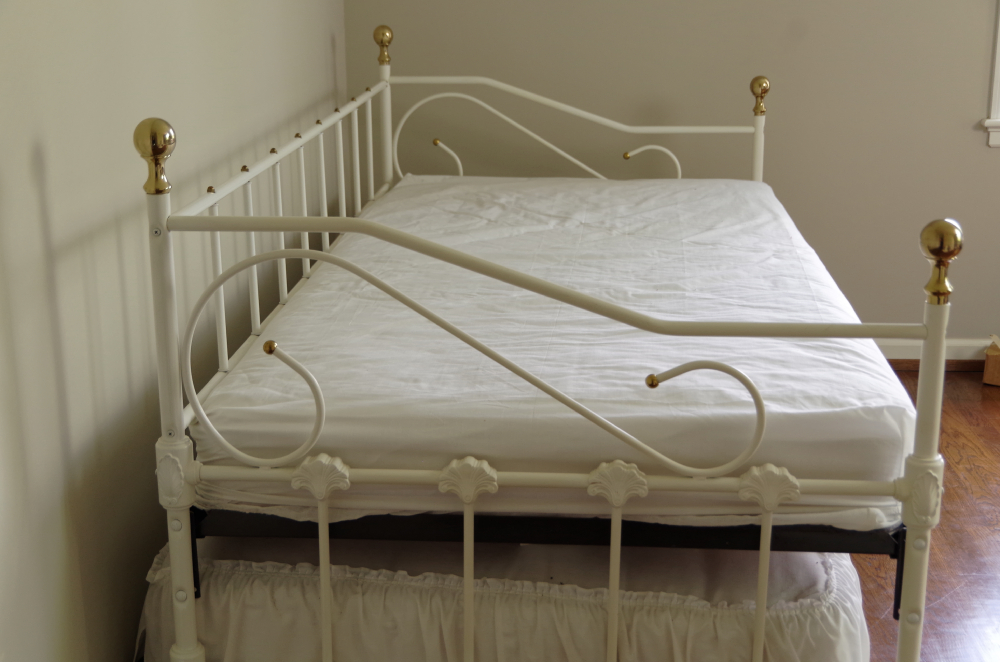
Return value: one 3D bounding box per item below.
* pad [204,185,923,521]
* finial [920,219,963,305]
[{"bbox_3d":[0.138,-0.077,2.715,1.029,0.184,1.879,1,17,4],"label":"pad"},{"bbox_3d":[0.582,-0.092,1.685,0.057,0.112,0.057,1,17,4],"label":"finial"}]

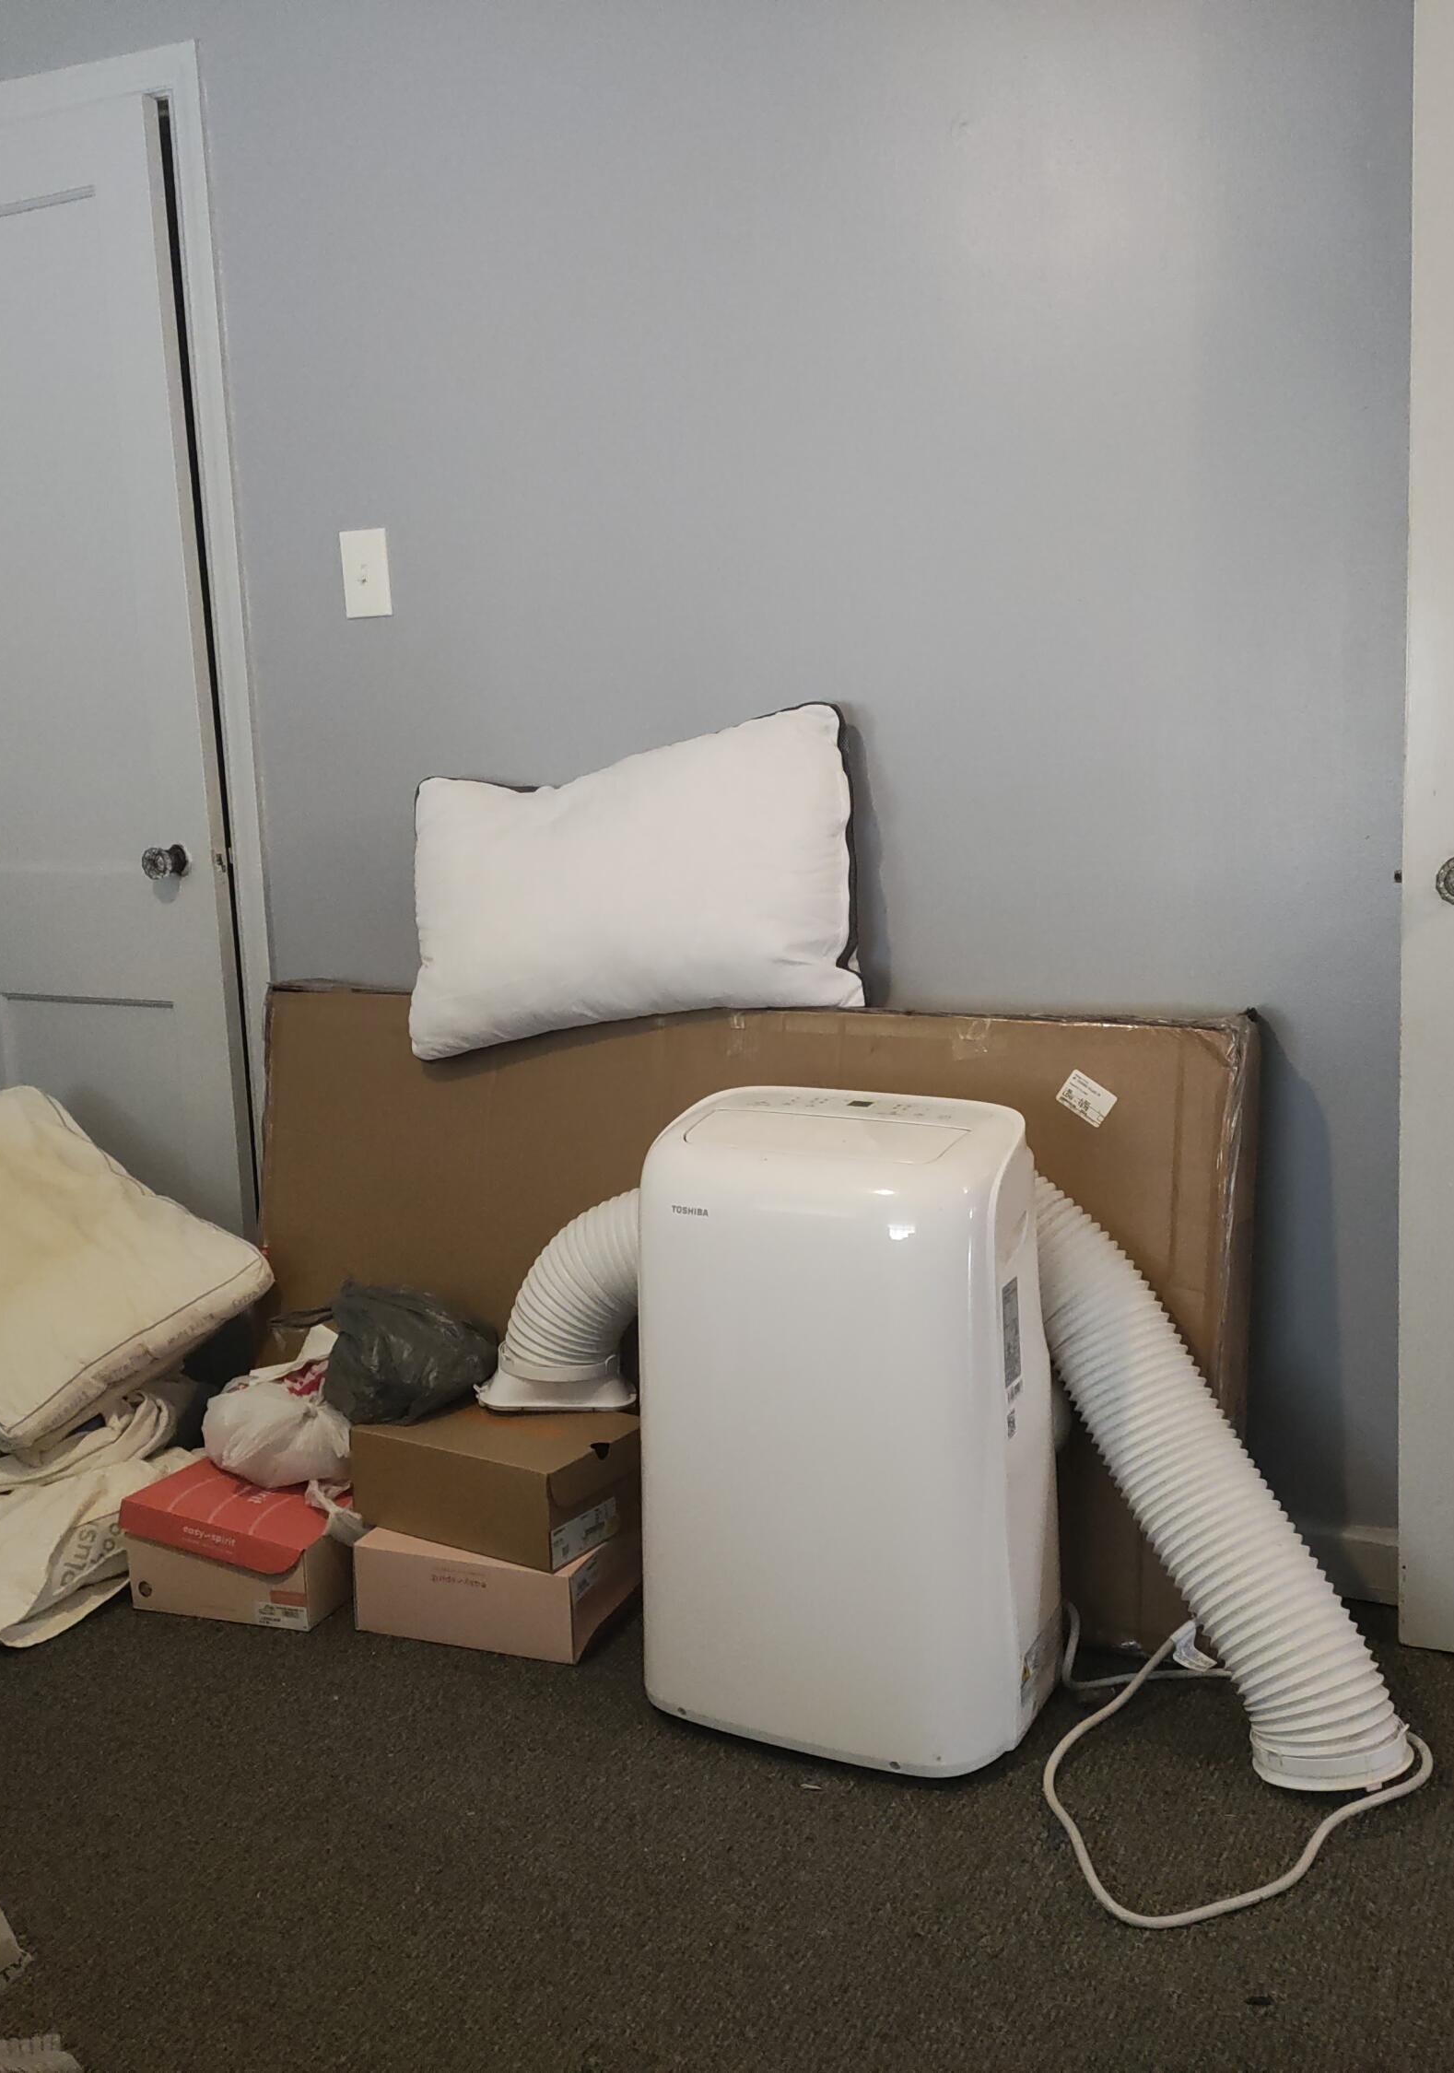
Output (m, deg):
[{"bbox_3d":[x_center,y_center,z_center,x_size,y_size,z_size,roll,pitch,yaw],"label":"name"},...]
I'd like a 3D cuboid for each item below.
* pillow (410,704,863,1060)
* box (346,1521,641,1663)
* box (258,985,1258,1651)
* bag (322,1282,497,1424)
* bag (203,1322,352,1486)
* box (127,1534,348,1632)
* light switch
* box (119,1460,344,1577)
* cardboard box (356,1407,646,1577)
[{"bbox_3d":[-0.137,-0.192,2.606,0.640,0.415,0.130,-3,-1,24],"label":"pillow"},{"bbox_3d":[-0.283,0.670,2.499,0.300,0.111,0.190,1,10,22],"label":"box"},{"bbox_3d":[-0.031,0.316,2.628,1.380,0.740,0.100,2,0,24],"label":"box"},{"bbox_3d":[-0.412,0.412,2.585,0.225,0.165,0.170,2,10,24],"label":"bag"},{"bbox_3d":[-0.599,0.496,2.657,0.210,0.185,0.180,2,10,24],"label":"bag"},{"bbox_3d":[-0.594,0.660,2.644,0.260,0.112,0.270,1,10,20],"label":"box"},{"bbox_3d":[-0.503,-0.645,2.789,0.073,0.116,0.012,2,10,24],"label":"light switch"},{"bbox_3d":[-0.591,0.607,2.620,0.265,0.055,0.270,5,11,19],"label":"box"},{"bbox_3d":[-0.284,0.548,2.517,0.324,0.124,0.195,4,11,35],"label":"cardboard box"}]

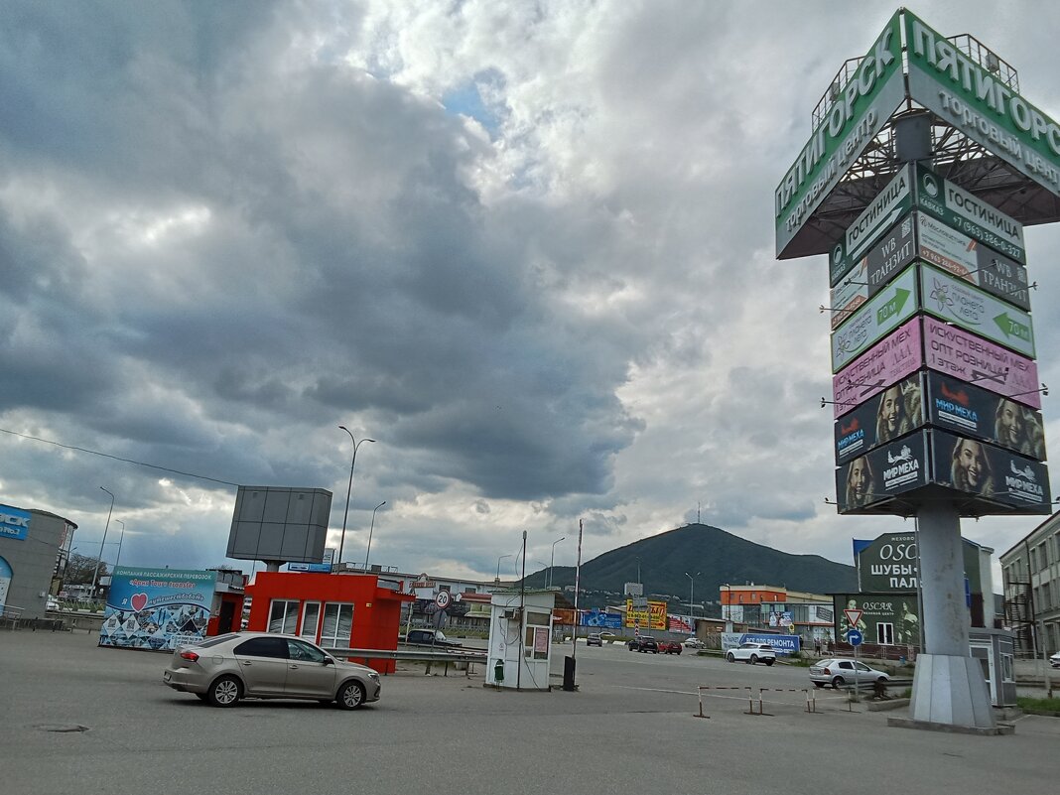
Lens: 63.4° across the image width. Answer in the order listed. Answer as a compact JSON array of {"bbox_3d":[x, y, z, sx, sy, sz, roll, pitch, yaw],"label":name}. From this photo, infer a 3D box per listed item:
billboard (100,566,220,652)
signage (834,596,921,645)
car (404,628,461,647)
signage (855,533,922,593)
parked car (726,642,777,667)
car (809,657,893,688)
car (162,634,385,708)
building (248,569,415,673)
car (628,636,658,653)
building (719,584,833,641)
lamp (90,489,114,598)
[{"bbox_3d":[-12.683,7.255,29.316,4.650,2.760,0.200,-3,-18,23],"label":"billboard"},{"bbox_3d":[30.685,19.725,75.728,7.660,4.390,0.300,-11,-23,42],"label":"signage"},{"bbox_3d":[-7.831,19.800,70.104,4.300,1.470,1.740,-1,-18,17],"label":"car"},{"bbox_3d":[33.203,14.449,75.278,9.460,5.370,0.300,-11,-23,42],"label":"signage"},{"bbox_3d":[18.000,20.900,69.900,1.830,1.620,4.450,12,-18,-24],"label":"parked car"},{"bbox_3d":[16.530,14.220,43.970,4.110,1.430,1.710,10,-17,-16],"label":"car"},{"bbox_3d":[-5.295,5.724,18.080,4.470,1.470,1.720,15,-19,-30],"label":"car"},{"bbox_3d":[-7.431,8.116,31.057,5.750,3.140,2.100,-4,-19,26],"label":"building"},{"bbox_3d":[11.201,24.081,83.907,1.780,1.600,4.300,7,-17,-7],"label":"car"},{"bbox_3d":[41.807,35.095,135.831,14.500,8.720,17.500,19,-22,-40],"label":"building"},{"bbox_3d":[-40.773,13.574,80.338,1.400,10.800,0.300,11,-18,-21],"label":"lamp"}]

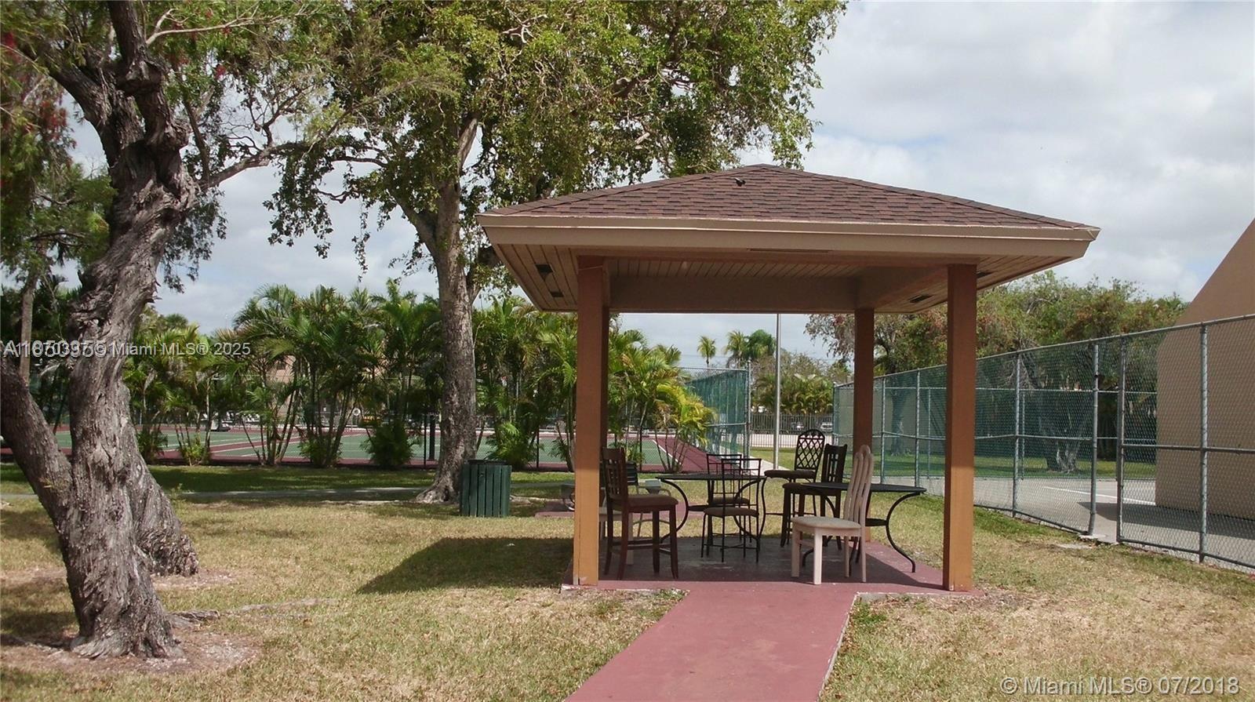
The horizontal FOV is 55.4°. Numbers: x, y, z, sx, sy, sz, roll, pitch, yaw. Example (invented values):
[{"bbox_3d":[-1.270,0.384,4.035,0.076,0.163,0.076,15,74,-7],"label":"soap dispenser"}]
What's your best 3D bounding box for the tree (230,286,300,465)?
[{"bbox_3d":[-7.238,0.492,24.000,1.450,3.650,1.500,1,-3,0],"label":"tree"}]

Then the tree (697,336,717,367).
[{"bbox_3d":[9.294,3.499,140.000,2.500,10.600,2.500,1,-3,0],"label":"tree"}]

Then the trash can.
[{"bbox_3d":[-1.820,1.758,15.350,0.610,0.755,0.610,1,-3,0],"label":"trash can"}]

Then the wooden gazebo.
[{"bbox_3d":[1.146,0.155,11.166,4.470,3.604,5.305,1,-3,0],"label":"wooden gazebo"}]

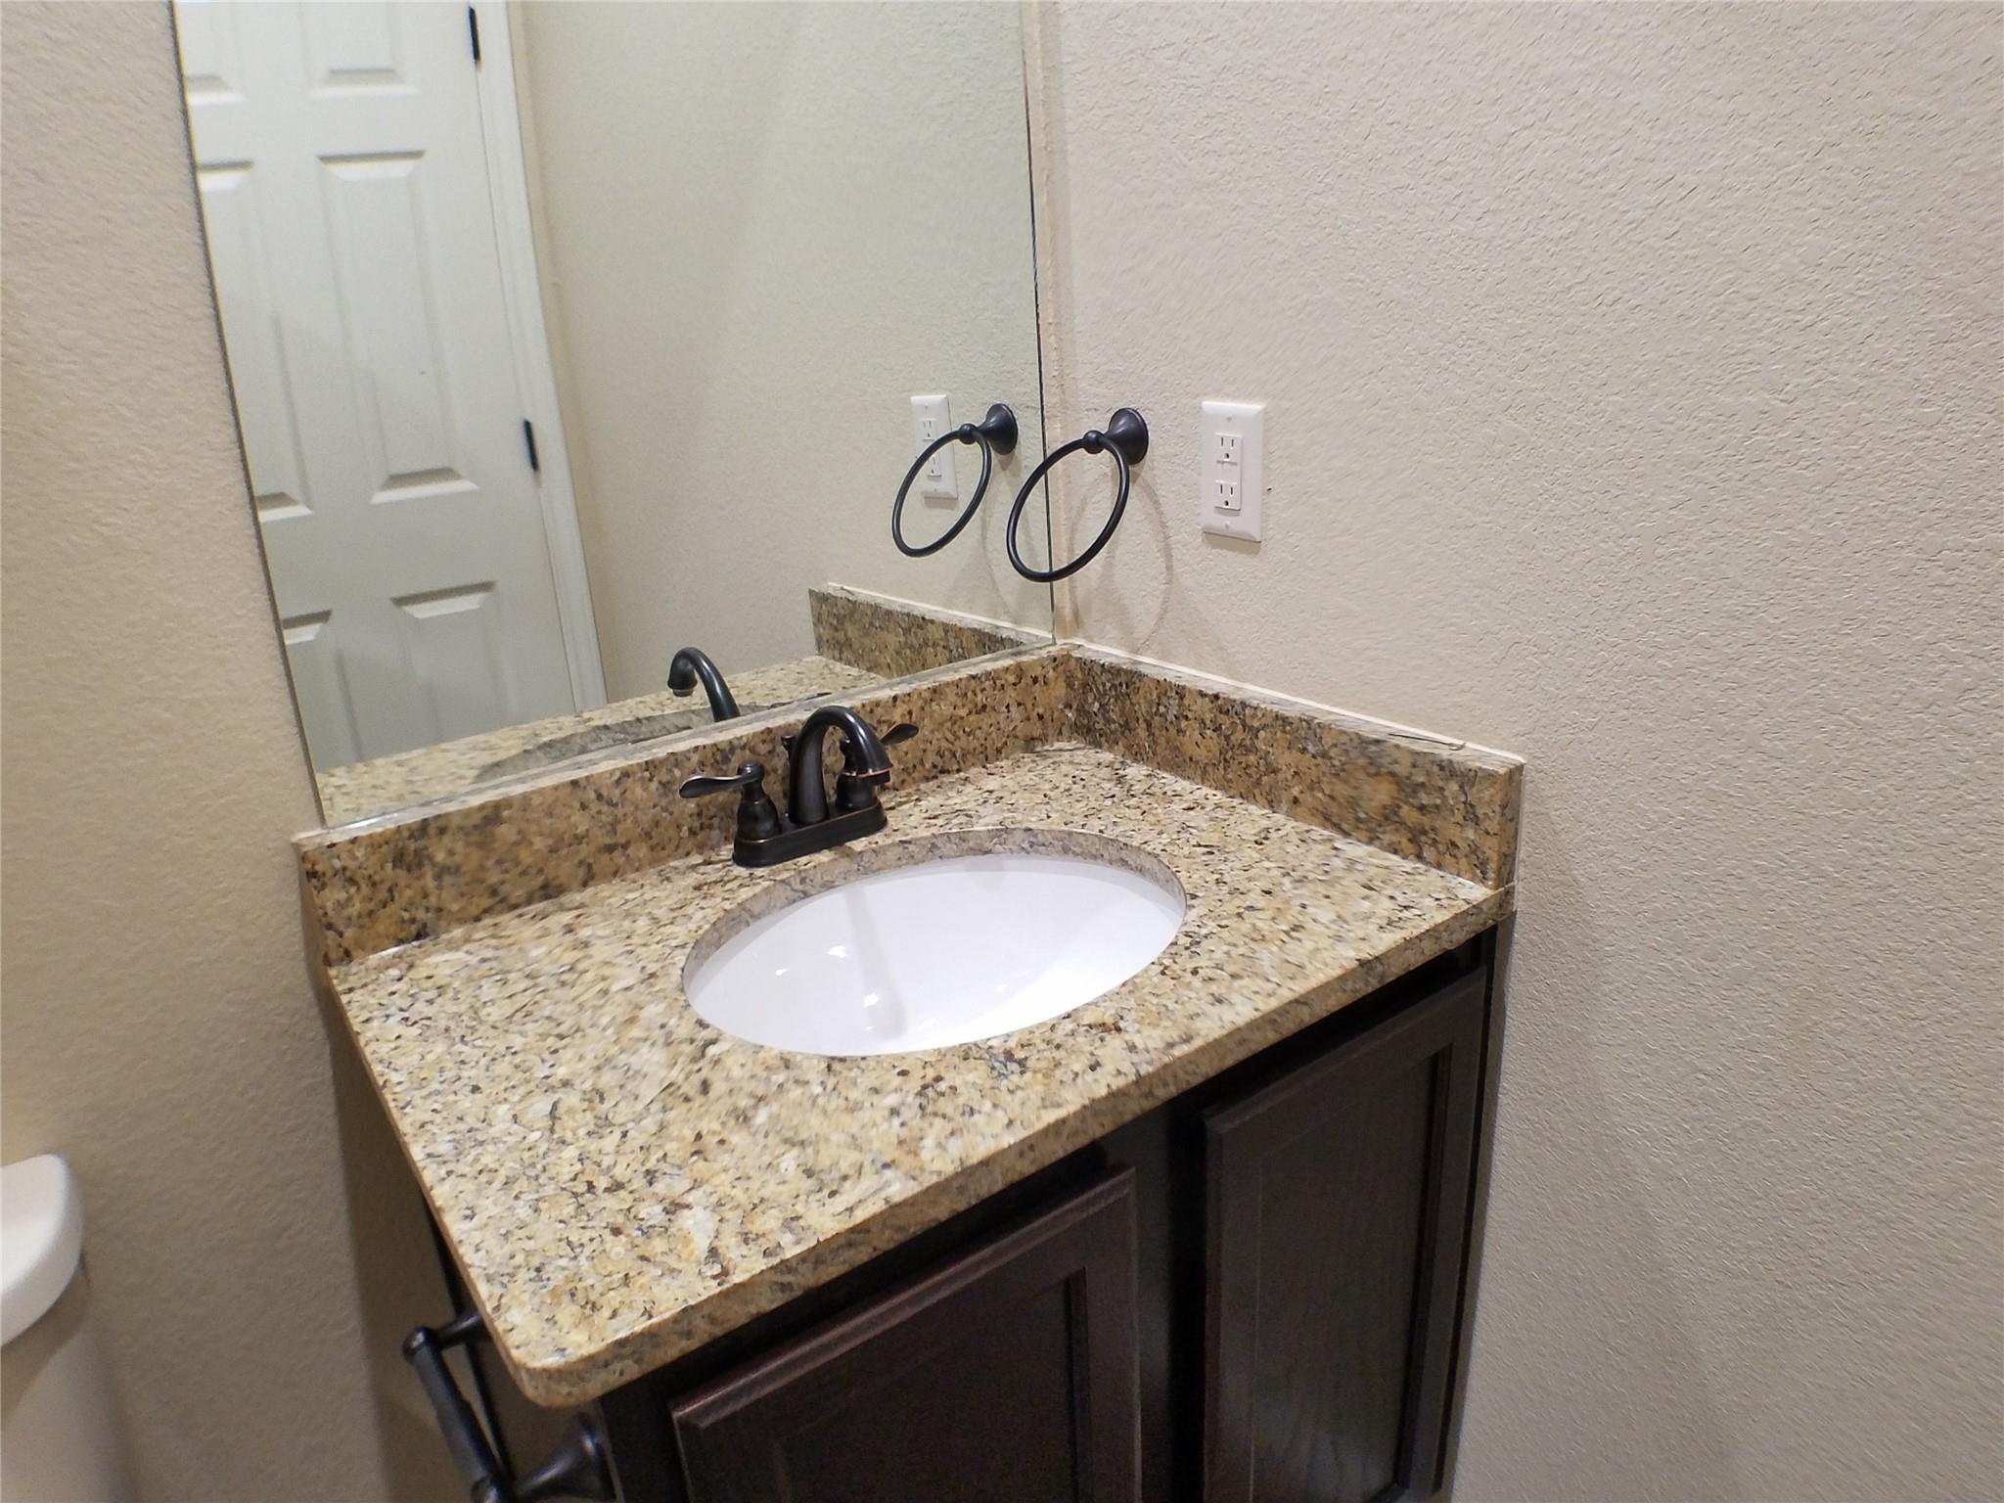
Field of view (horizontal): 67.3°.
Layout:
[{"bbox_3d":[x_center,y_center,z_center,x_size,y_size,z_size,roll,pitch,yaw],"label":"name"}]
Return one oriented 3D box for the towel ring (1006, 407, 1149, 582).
[{"bbox_3d":[0.078,-0.240,1.417,0.128,0.151,0.152,-16,23,-34],"label":"towel ring"}]

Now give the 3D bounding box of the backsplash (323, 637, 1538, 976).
[{"bbox_3d":[-0.067,0.086,1.180,0.777,0.099,0.549,-16,23,-34],"label":"backsplash"}]

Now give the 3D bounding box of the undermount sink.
[{"bbox_3d":[-0.041,0.223,1.213,0.433,0.161,0.360,-16,23,-34],"label":"undermount sink"}]

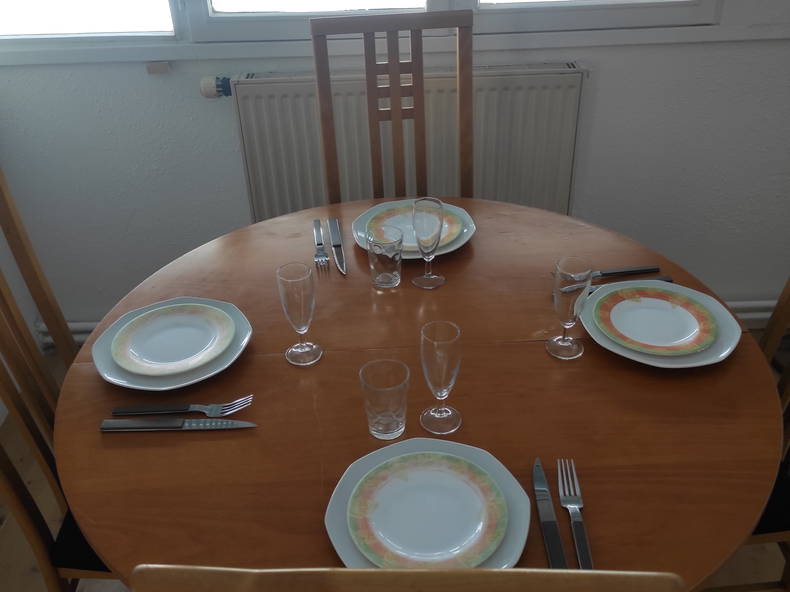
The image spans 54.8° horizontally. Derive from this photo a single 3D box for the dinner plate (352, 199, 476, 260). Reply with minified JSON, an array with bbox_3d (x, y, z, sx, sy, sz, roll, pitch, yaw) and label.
[{"bbox_3d":[0.039,-0.133,1.564,0.251,0.023,0.251,-2,33,0],"label":"dinner plate"}]

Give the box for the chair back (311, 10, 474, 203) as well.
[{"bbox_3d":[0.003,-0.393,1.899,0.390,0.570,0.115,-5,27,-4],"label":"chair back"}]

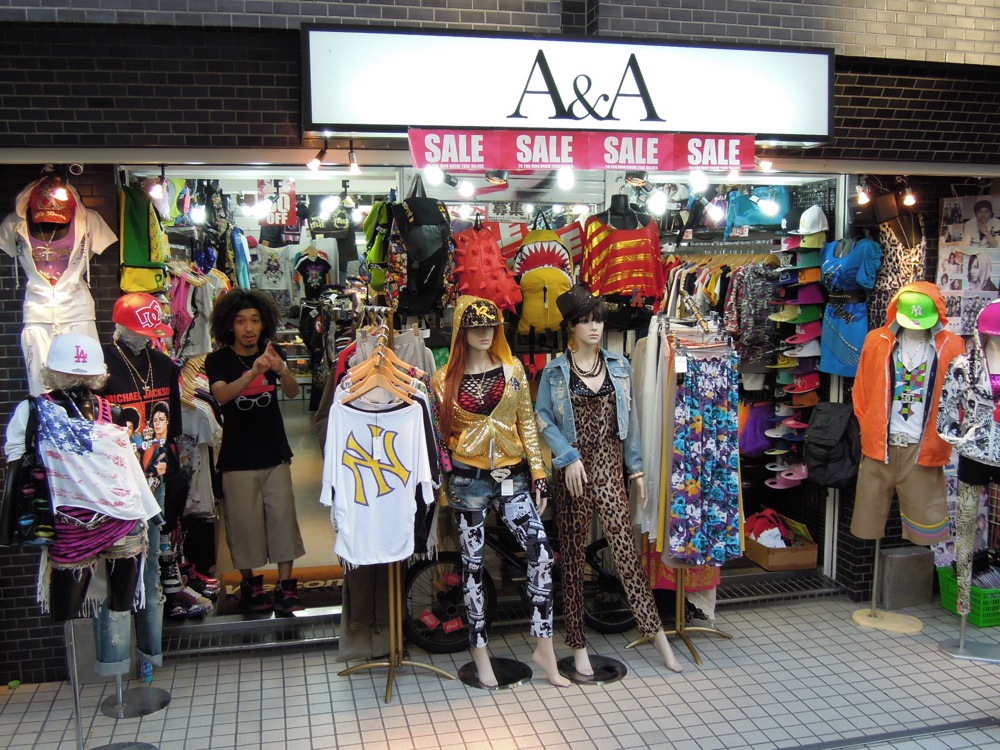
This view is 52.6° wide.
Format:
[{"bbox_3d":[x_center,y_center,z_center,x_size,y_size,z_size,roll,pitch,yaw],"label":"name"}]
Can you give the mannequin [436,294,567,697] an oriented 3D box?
[{"bbox_3d":[0.001,0.544,4.701,0.560,1.808,0.400,-3,8,-15],"label":"mannequin"}]

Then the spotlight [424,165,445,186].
[{"bbox_3d":[-0.292,-0.895,4.512,0.080,0.080,0.120,-1,42,-3],"label":"spotlight"}]

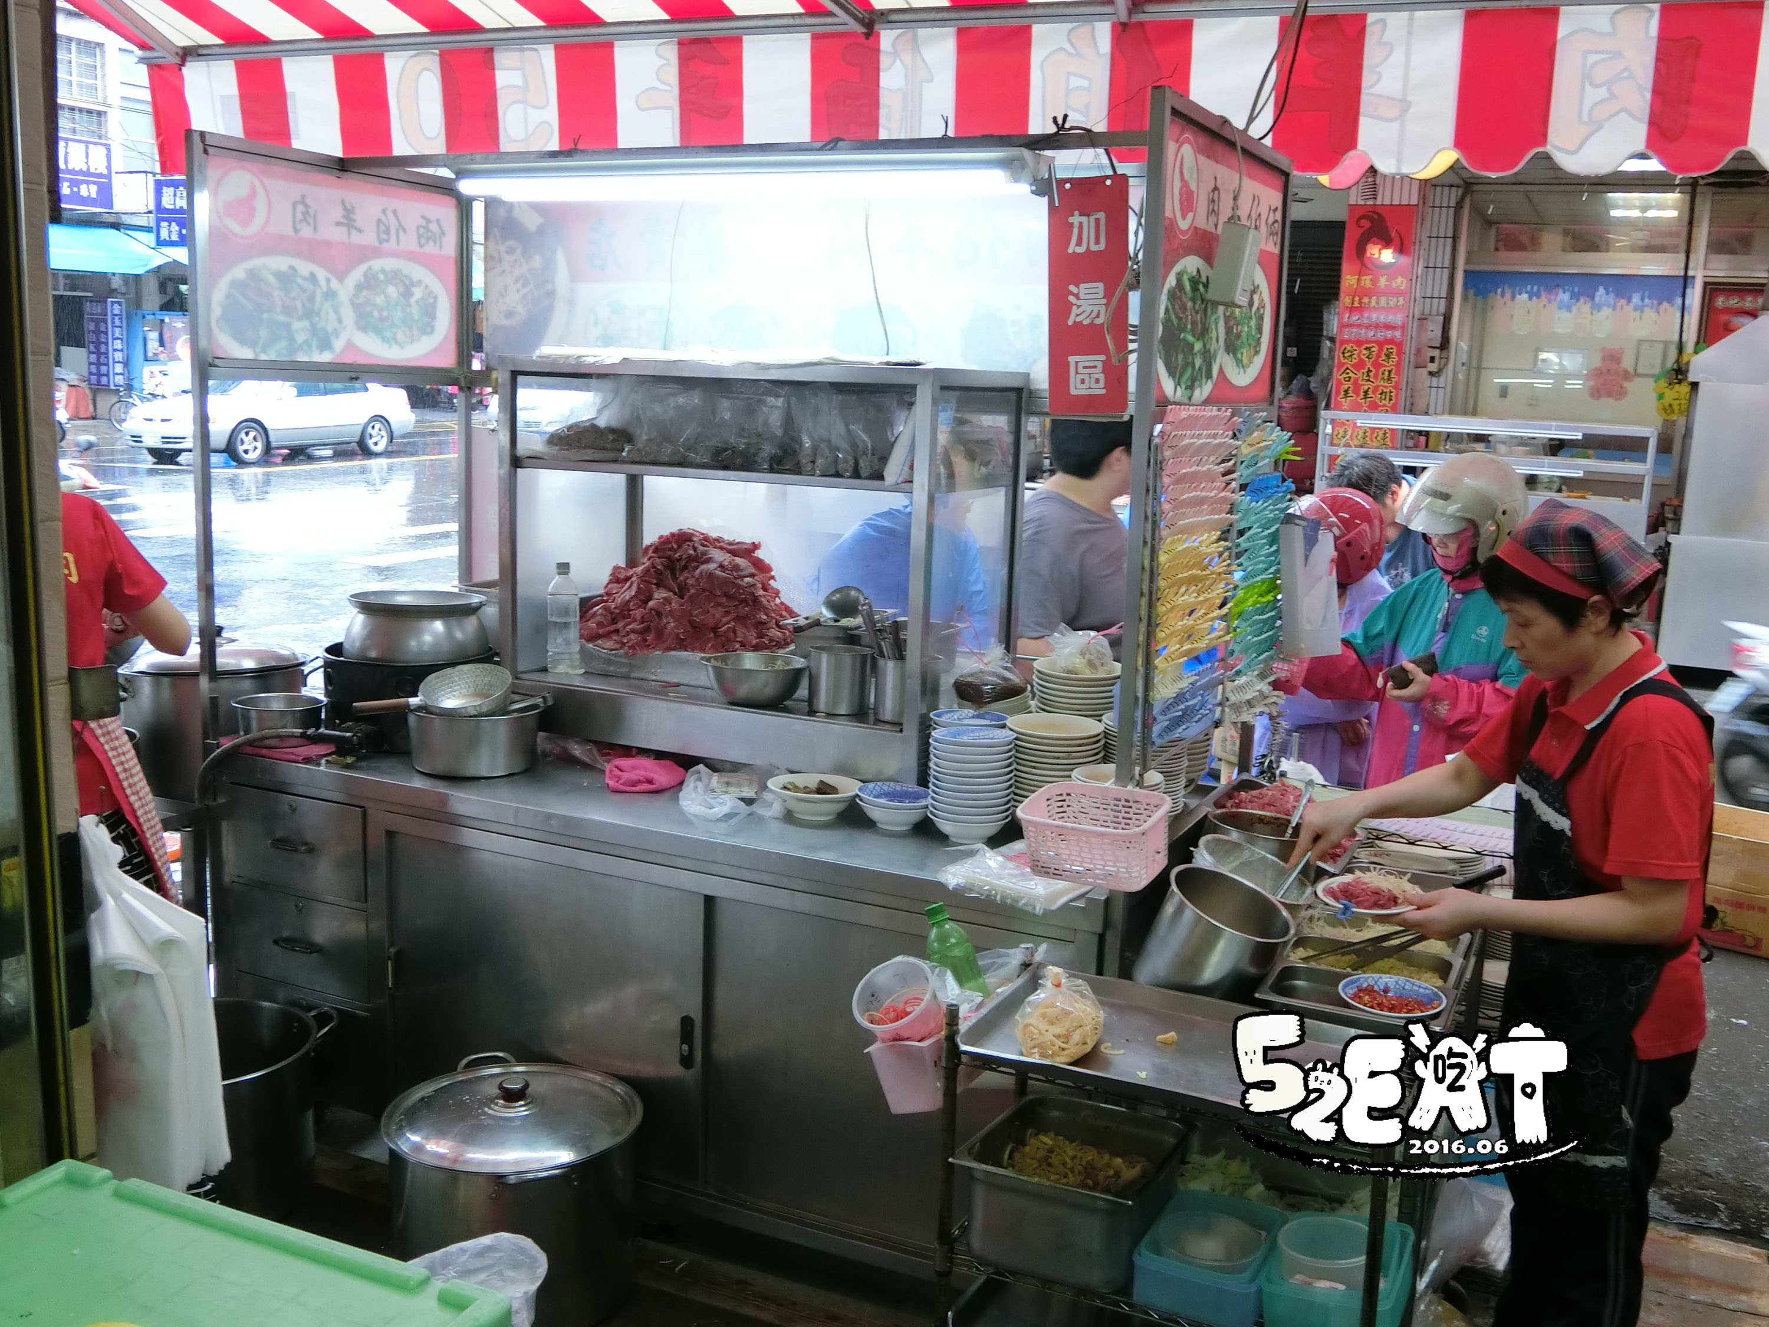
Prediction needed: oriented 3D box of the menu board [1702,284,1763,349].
[{"bbox_3d":[5.418,-2.109,11.300,0.520,0.620,0.040,6,10,25],"label":"menu board"}]

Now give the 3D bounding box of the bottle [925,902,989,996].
[{"bbox_3d":[0.130,0.468,2.700,0.066,0.225,0.066,-17,9,26],"label":"bottle"}]

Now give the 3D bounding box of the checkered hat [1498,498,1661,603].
[{"bbox_3d":[0.913,-0.147,2.360,0.220,0.145,0.180,0,10,-12],"label":"checkered hat"}]

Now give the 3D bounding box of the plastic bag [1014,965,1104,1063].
[{"bbox_3d":[0.220,0.439,2.250,0.115,0.115,0.110,7,11,27],"label":"plastic bag"}]

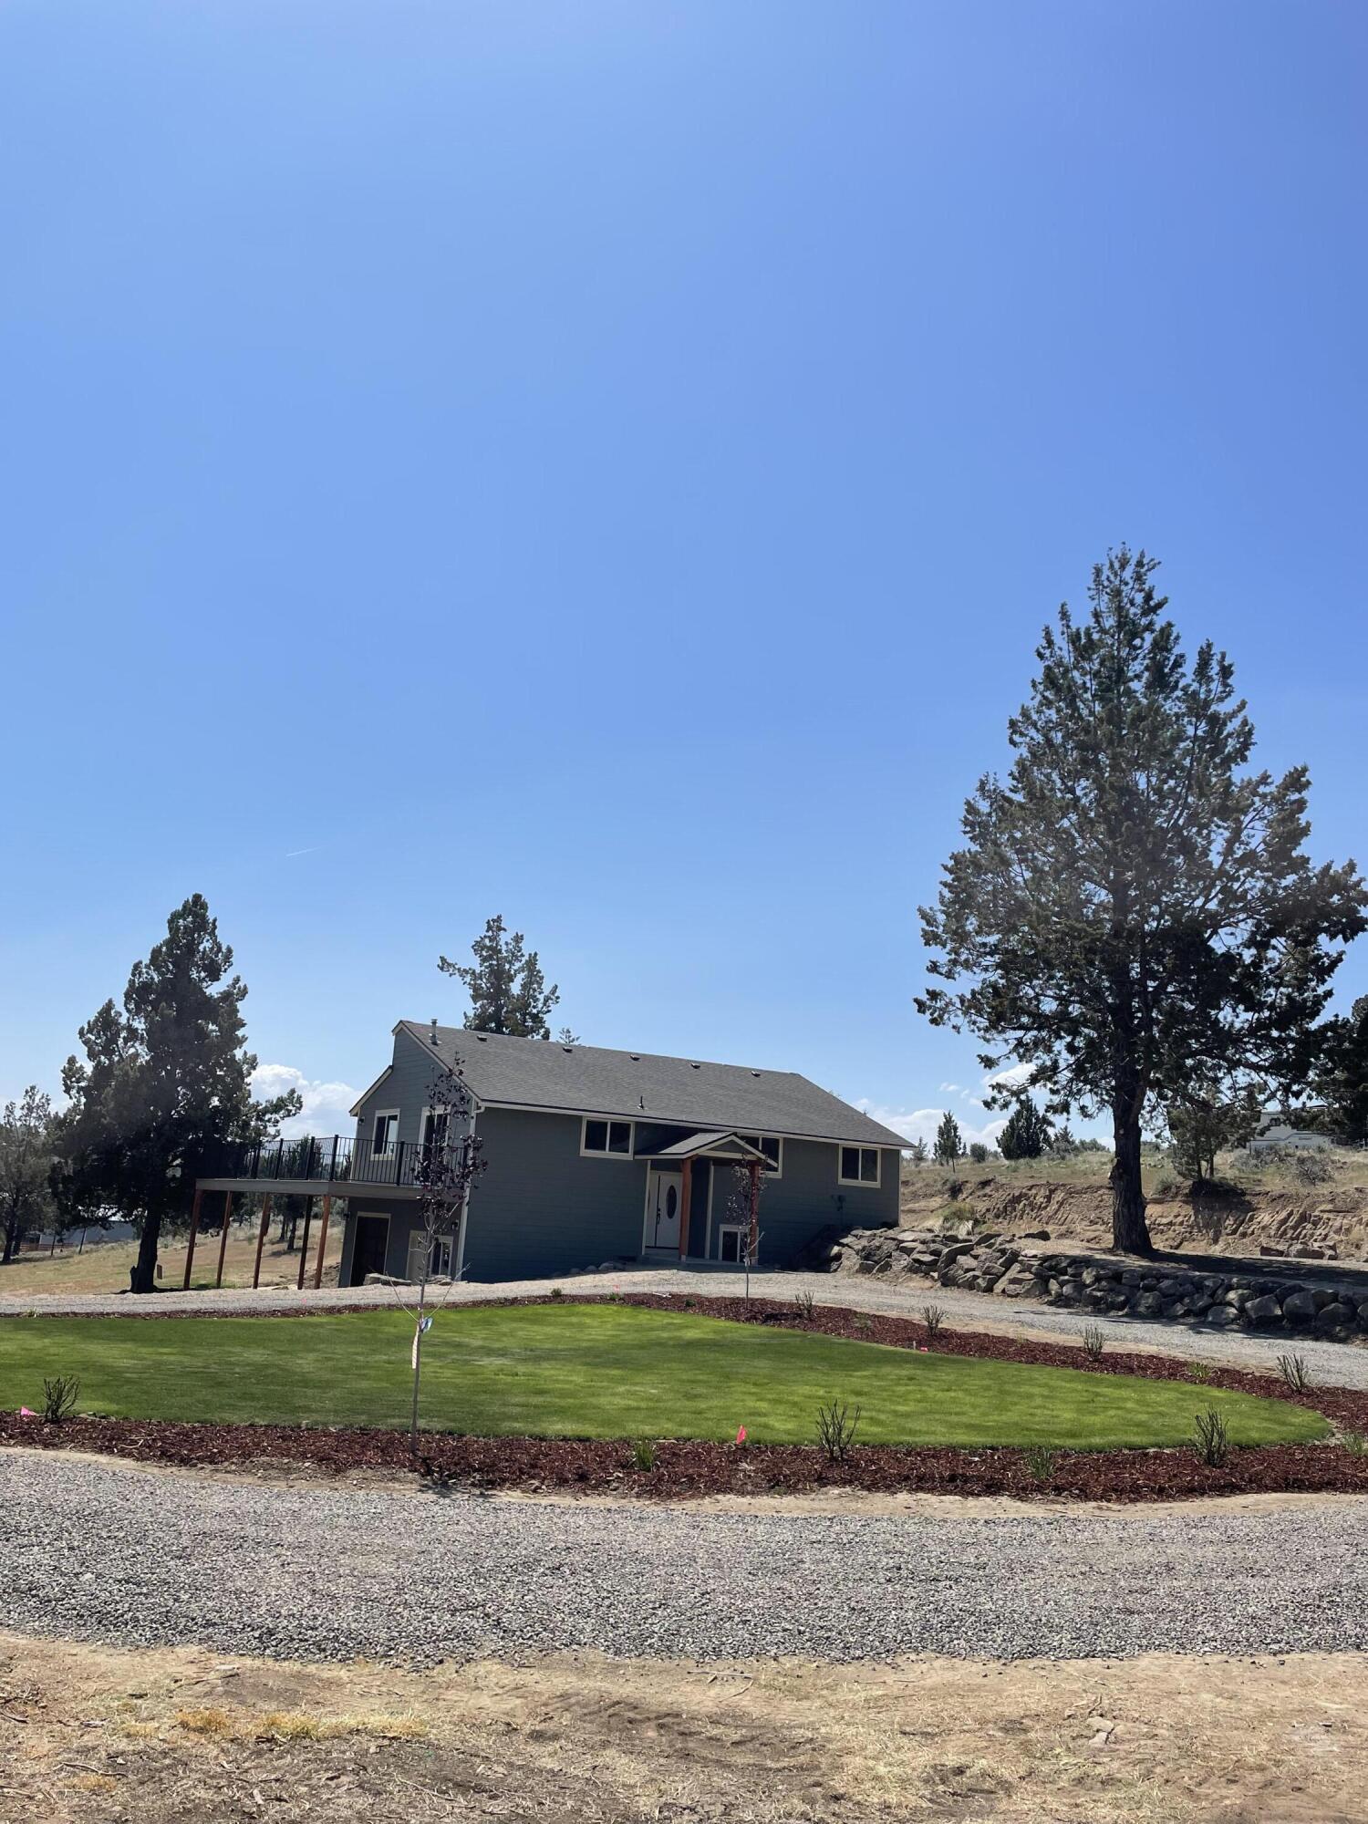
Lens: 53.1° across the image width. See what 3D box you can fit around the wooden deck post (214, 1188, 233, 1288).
[{"bbox_3d":[-13.292,9.488,39.620,0.140,2.729,0.140,11,-15,-32],"label":"wooden deck post"}]

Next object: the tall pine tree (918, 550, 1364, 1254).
[{"bbox_3d":[10.387,-0.693,31.066,9.756,16.430,9.756,3,-13,0],"label":"tall pine tree"}]

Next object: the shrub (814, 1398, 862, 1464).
[{"bbox_3d":[1.069,3.598,9.519,0.327,0.411,0.327,3,-13,0],"label":"shrub"}]

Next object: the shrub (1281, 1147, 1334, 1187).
[{"bbox_3d":[15.102,6.188,33.153,1.203,0.883,1.203,3,-13,0],"label":"shrub"}]

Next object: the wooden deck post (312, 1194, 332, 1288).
[{"bbox_3d":[-8.668,7.967,32.791,0.140,2.281,0.140,11,-15,-32],"label":"wooden deck post"}]

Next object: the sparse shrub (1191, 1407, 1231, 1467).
[{"bbox_3d":[3.951,3.934,10.281,0.300,0.395,0.300,3,-13,0],"label":"sparse shrub"}]

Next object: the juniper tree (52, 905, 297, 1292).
[{"bbox_3d":[-15.609,5.535,42.870,7.213,12.401,6.997,3,-13,0],"label":"juniper tree"}]

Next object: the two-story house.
[{"bbox_3d":[-3.113,7.747,41.578,19.074,7.650,12.138,12,-15,-34],"label":"two-story house"}]

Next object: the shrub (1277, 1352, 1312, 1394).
[{"bbox_3d":[6.737,5.088,15.136,0.377,0.413,0.377,3,-13,0],"label":"shrub"}]

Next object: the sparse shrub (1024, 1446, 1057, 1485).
[{"bbox_3d":[2.391,3.695,9.193,0.220,0.216,0.220,3,-13,0],"label":"sparse shrub"}]

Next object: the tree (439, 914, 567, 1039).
[{"bbox_3d":[-7.529,6.235,51.815,6.000,12.641,6.000,3,-13,0],"label":"tree"}]

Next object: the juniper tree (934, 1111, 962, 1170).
[{"bbox_3d":[9.623,8.264,49.531,1.025,2.141,1.025,3,-13,0],"label":"juniper tree"}]

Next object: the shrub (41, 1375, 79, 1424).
[{"bbox_3d":[-4.291,3.346,9.421,0.263,0.296,0.263,3,-13,0],"label":"shrub"}]

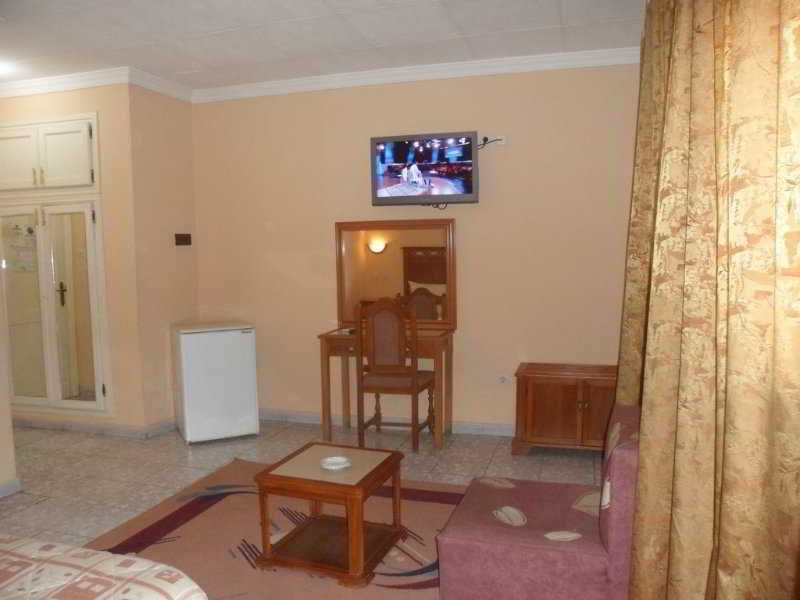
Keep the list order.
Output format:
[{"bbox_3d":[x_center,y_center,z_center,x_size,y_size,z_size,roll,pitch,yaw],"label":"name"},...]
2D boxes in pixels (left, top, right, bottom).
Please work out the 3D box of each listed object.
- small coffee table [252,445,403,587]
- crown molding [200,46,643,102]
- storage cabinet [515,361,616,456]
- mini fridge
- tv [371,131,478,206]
[{"bbox_3d":[-0.307,0.981,2.823,0.535,0.437,0.450,1,6,23],"label":"small coffee table"},{"bbox_3d":[-0.004,-1.640,4.424,3.550,0.090,0.080,1,5,15],"label":"crown molding"},{"bbox_3d":[1.245,0.767,4.145,0.900,0.570,0.400,1,5,15],"label":"storage cabinet"},{"bbox_3d":[-1.454,0.619,4.719,0.525,0.845,0.515,-3,6,-26],"label":"mini fridge"},{"bbox_3d":[0.171,-0.948,4.396,0.800,0.495,0.080,1,5,15],"label":"tv"}]

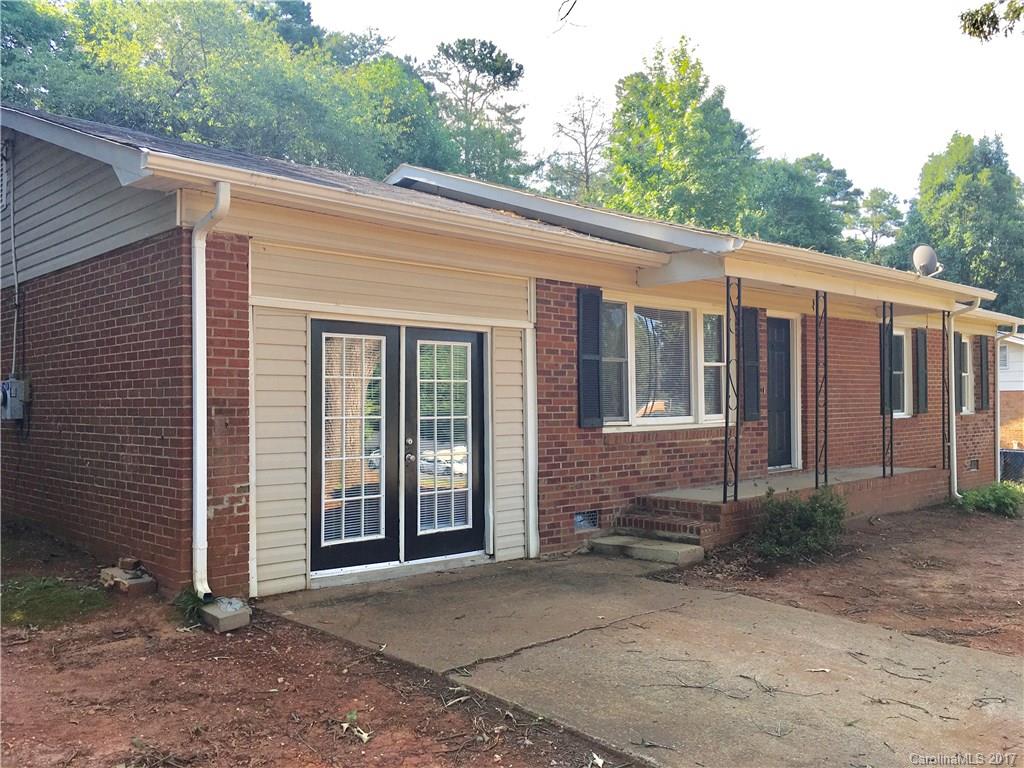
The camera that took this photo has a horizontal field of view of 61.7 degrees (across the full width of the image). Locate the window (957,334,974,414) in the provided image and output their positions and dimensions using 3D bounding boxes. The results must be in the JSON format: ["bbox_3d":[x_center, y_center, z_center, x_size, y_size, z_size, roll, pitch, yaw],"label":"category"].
[{"bbox_3d":[8.475,-0.163,16.071,0.800,1.420,0.100,1,-1,-43],"label":"window"}]

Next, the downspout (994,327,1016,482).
[{"bbox_3d":[9.766,0.413,16.954,0.090,3.160,0.380,1,-2,-43],"label":"downspout"}]

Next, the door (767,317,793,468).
[{"bbox_3d":[3.557,0.110,11.511,0.830,2.030,0.060,1,-1,-43],"label":"door"}]

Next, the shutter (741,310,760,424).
[{"bbox_3d":[3.111,-0.249,11.084,0.375,1.460,0.035,1,-2,-43],"label":"shutter"}]

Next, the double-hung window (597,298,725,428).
[{"bbox_3d":[1.815,-0.215,9.774,2.500,1.360,0.120,1,-1,-43],"label":"double-hung window"}]

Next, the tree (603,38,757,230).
[{"bbox_3d":[6.036,-5.094,31.041,6.000,14.900,6.000,1,-2,-43],"label":"tree"}]

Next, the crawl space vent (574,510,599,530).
[{"bbox_3d":[0.751,1.379,8.699,0.345,0.185,0.050,1,-1,-43],"label":"crawl space vent"}]

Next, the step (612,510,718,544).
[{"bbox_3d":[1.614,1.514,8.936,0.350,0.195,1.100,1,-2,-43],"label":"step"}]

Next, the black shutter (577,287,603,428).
[{"bbox_3d":[0.792,-0.268,8.738,0.355,1.420,0.045,1,-1,-43],"label":"black shutter"}]

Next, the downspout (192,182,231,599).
[{"bbox_3d":[-2.099,0.064,6.001,0.080,2.900,0.430,1,-2,-43],"label":"downspout"}]

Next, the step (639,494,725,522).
[{"bbox_3d":[1.789,1.301,8.967,0.290,0.185,1.030,1,-1,-43],"label":"step"}]

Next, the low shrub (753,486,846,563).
[{"bbox_3d":[3.026,1.402,9.001,0.860,0.660,0.820,1,-2,-43],"label":"low shrub"}]

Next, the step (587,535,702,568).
[{"bbox_3d":[1.355,1.683,8.618,0.440,0.150,1.010,1,-2,-43],"label":"step"}]

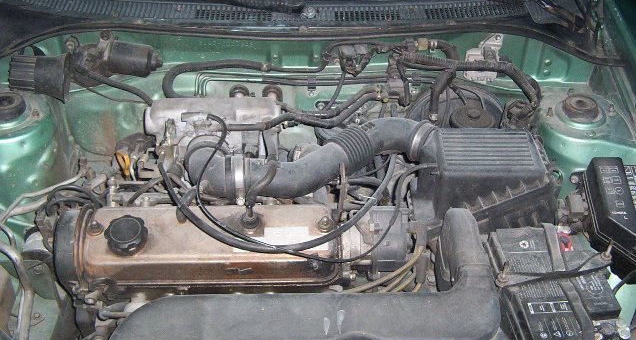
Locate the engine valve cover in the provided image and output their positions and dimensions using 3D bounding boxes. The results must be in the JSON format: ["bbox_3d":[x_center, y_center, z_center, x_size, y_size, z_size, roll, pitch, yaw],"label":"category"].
[{"bbox_3d":[-0.174,0.113,1.066,0.405,0.085,0.155,0,42,0],"label":"engine valve cover"}]

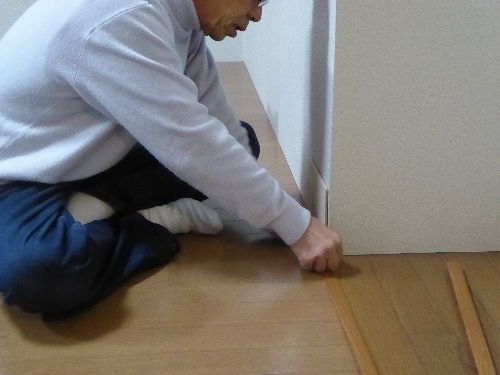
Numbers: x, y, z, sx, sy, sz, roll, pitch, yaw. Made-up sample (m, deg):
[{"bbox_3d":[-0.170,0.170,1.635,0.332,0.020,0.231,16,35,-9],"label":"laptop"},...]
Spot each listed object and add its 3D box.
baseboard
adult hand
[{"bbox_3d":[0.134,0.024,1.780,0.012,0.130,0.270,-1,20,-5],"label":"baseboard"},{"bbox_3d":[0.118,0.097,1.628,0.092,0.092,0.090,6,20,17],"label":"adult hand"}]

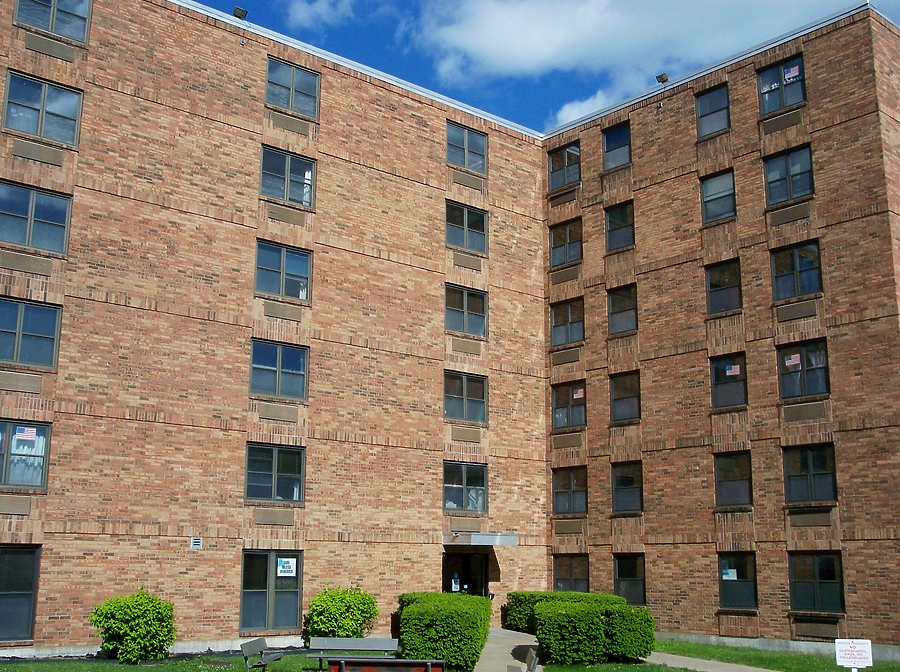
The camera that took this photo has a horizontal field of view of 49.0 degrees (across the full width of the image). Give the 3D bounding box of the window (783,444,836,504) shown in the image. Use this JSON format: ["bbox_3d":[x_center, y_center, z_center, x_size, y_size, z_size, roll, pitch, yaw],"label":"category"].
[{"bbox_3d":[8.917,3.400,24.484,0.120,1.440,1.390,11,-16,-39],"label":"window"}]

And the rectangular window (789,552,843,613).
[{"bbox_3d":[8.842,5.932,23.879,0.140,1.452,1.391,11,-16,-40],"label":"rectangular window"}]

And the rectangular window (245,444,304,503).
[{"bbox_3d":[-4.361,3.465,24.811,1.696,1.452,0.140,11,-16,-40],"label":"rectangular window"}]

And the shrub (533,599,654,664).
[{"bbox_3d":[3.190,6.602,22.214,2.264,1.284,1.800,5,-13,-20],"label":"shrub"}]

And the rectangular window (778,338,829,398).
[{"bbox_3d":[8.904,0.859,24.924,0.150,1.452,1.405,11,-16,-40],"label":"rectangular window"}]

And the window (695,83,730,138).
[{"bbox_3d":[7.549,-6.434,28.366,0.120,1.440,1.110,11,-16,-39],"label":"window"}]

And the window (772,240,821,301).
[{"bbox_3d":[8.985,-1.682,25.510,0.120,1.420,1.400,11,-16,-40],"label":"window"}]

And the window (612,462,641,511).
[{"bbox_3d":[5.144,4.377,28.670,0.150,1.452,1.113,11,-16,-40],"label":"window"}]

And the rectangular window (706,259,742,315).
[{"bbox_3d":[7.561,-1.334,27.167,0.120,1.420,1.130,11,-16,-40],"label":"rectangular window"}]

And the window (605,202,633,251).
[{"bbox_3d":[5.205,-3.360,30.375,0.150,1.452,1.113,11,-16,-40],"label":"window"}]

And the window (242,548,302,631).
[{"bbox_3d":[-4.357,6.195,24.234,1.709,1.922,0.150,11,-16,-40],"label":"window"}]

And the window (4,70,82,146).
[{"bbox_3d":[-9.239,-5.154,22.486,1.680,1.440,0.120,11,-16,-39],"label":"window"}]

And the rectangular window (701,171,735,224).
[{"bbox_3d":[7.549,-3.903,27.790,0.120,1.440,1.110,11,-16,-39],"label":"rectangular window"}]

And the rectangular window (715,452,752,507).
[{"bbox_3d":[7.492,3.781,26.107,0.120,1.440,1.110,11,-16,-39],"label":"rectangular window"}]

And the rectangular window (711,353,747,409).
[{"bbox_3d":[7.483,1.233,26.571,0.150,1.452,1.113,11,-16,-40],"label":"rectangular window"}]

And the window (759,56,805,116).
[{"bbox_3d":[8.949,-6.744,26.720,0.140,1.452,1.391,11,-16,-40],"label":"window"}]

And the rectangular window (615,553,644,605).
[{"bbox_3d":[5.131,6.912,28.124,0.140,1.452,1.100,11,-16,-40],"label":"rectangular window"}]

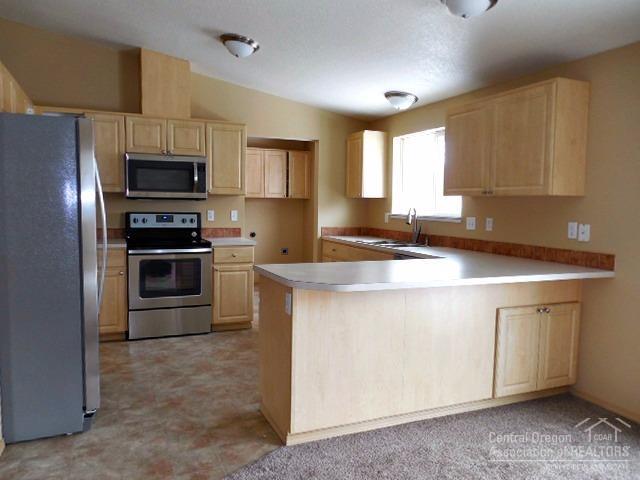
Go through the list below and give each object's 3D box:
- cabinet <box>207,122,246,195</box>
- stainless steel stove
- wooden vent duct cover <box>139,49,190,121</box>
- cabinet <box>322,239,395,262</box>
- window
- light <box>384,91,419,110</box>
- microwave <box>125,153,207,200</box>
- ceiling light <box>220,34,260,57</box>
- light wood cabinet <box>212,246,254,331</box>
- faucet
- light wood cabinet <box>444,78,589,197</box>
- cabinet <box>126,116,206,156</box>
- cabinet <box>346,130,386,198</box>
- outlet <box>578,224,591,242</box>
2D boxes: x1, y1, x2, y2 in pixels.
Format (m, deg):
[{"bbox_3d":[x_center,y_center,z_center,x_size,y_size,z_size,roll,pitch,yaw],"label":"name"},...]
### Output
[{"bbox_3d":[-1.081,-0.877,5.115,0.441,0.765,0.320,-1,5,-24],"label":"cabinet"},{"bbox_3d":[-1.569,0.331,4.785,0.762,1.188,0.676,-1,5,-24],"label":"stainless steel stove"},{"bbox_3d":[-1.597,-1.559,4.797,0.460,0.670,0.330,-1,4,-22],"label":"wooden vent duct cover"},{"bbox_3d":[0.637,0.488,5.153,0.615,0.871,1.632,-1,5,-23],"label":"cabinet"},{"bbox_3d":[1.119,-0.686,4.845,0.100,0.898,1.213,-1,5,-23],"label":"window"},{"bbox_3d":[0.813,-1.383,4.660,0.335,0.137,0.335,10,0,-24],"label":"light"},{"bbox_3d":[-1.586,-0.636,4.778,0.760,0.432,0.403,-1,5,-23],"label":"microwave"},{"bbox_3d":[-0.692,-1.644,3.981,0.340,0.120,0.340,9,1,-24],"label":"ceiling light"},{"bbox_3d":[-1.021,0.468,5.070,0.455,0.885,0.636,-1,5,-24],"label":"light wood cabinet"},{"bbox_3d":[0.939,-0.143,4.695,0.230,0.390,0.100,-3,6,-44],"label":"faucet"},{"bbox_3d":[1.458,-0.716,3.584,0.308,0.755,1.106,-1,5,-23],"label":"light wood cabinet"},{"bbox_3d":[-1.592,-1.046,4.787,0.768,0.373,0.321,-1,5,-23],"label":"cabinet"},{"bbox_3d":[0.587,-0.911,5.798,0.325,0.773,0.401,-1,5,-24],"label":"cabinet"},{"bbox_3d":[1.807,-0.045,3.166,0.012,0.118,0.078,-1,5,-23],"label":"outlet"}]

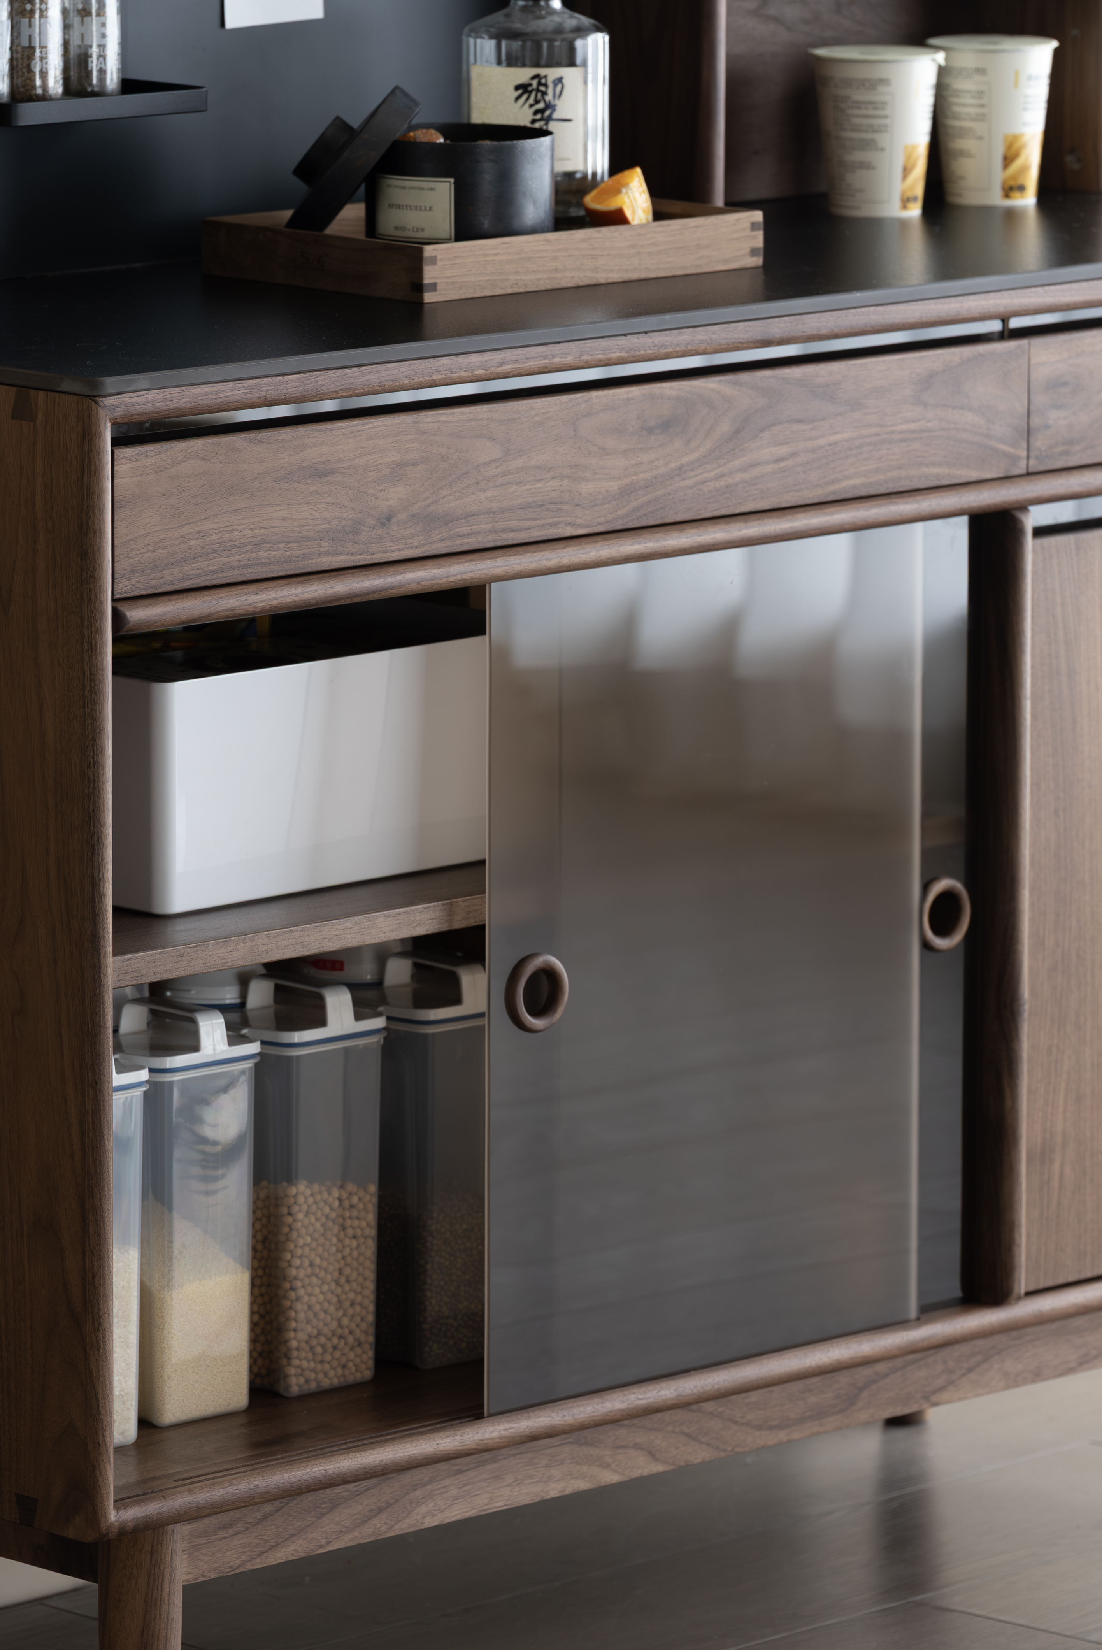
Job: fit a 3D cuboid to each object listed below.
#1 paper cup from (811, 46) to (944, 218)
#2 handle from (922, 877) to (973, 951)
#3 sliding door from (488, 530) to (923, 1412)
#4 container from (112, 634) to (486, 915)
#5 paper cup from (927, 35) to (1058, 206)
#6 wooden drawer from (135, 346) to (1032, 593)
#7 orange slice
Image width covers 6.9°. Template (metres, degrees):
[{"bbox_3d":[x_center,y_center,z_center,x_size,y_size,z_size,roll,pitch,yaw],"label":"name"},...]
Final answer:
[{"bbox_3d":[0.224,-0.476,6.304,0.092,0.111,0.092,0,10,0],"label":"paper cup"},{"bbox_3d":[0.259,0.059,6.018,0.047,0.048,0.016,-9,14,-44],"label":"handle"},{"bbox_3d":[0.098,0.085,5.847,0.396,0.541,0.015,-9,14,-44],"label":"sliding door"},{"bbox_3d":[-0.201,-0.051,5.862,0.340,0.147,0.241,-9,14,-44],"label":"container"},{"bbox_3d":[0.307,-0.490,6.382,0.092,0.112,0.092,0,10,0],"label":"paper cup"},{"bbox_3d":[-0.098,-0.249,5.826,0.795,0.090,0.355,-9,14,-44],"label":"wooden drawer"},{"bbox_3d":[0.042,-0.398,5.962,0.051,0.061,0.049,0,10,0],"label":"orange slice"}]

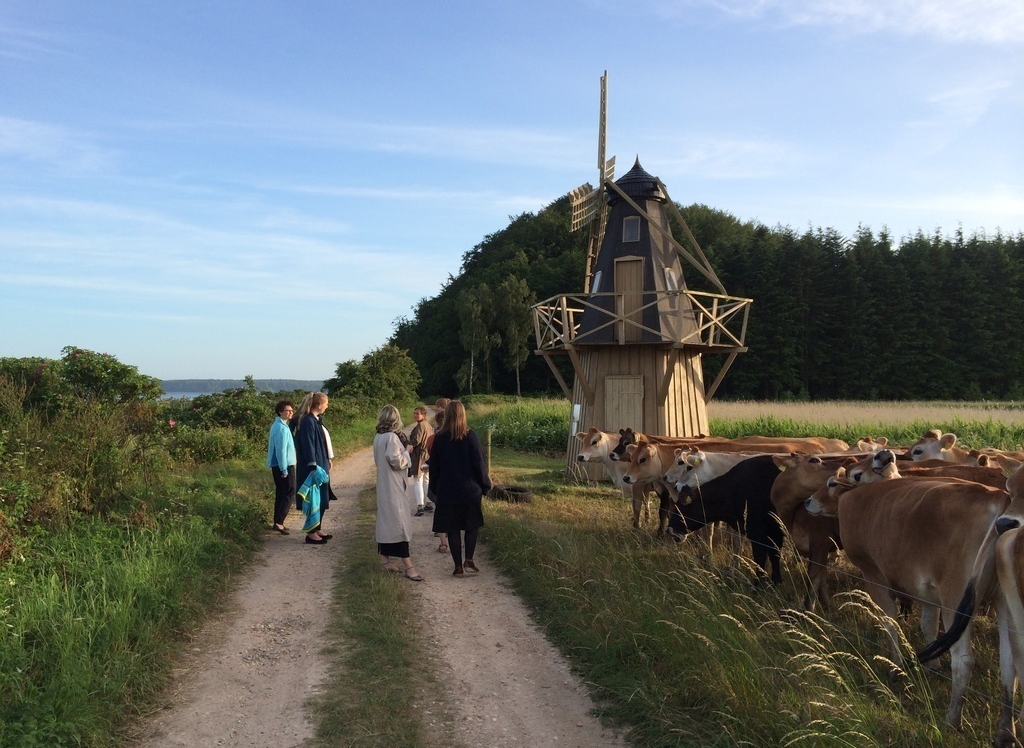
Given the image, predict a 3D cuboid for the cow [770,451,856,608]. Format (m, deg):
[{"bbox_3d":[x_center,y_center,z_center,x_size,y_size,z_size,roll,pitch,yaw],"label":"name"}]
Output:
[{"bbox_3d":[2.900,1.260,7.461,1.550,1.240,0.600,0,-1,-20],"label":"cow"}]

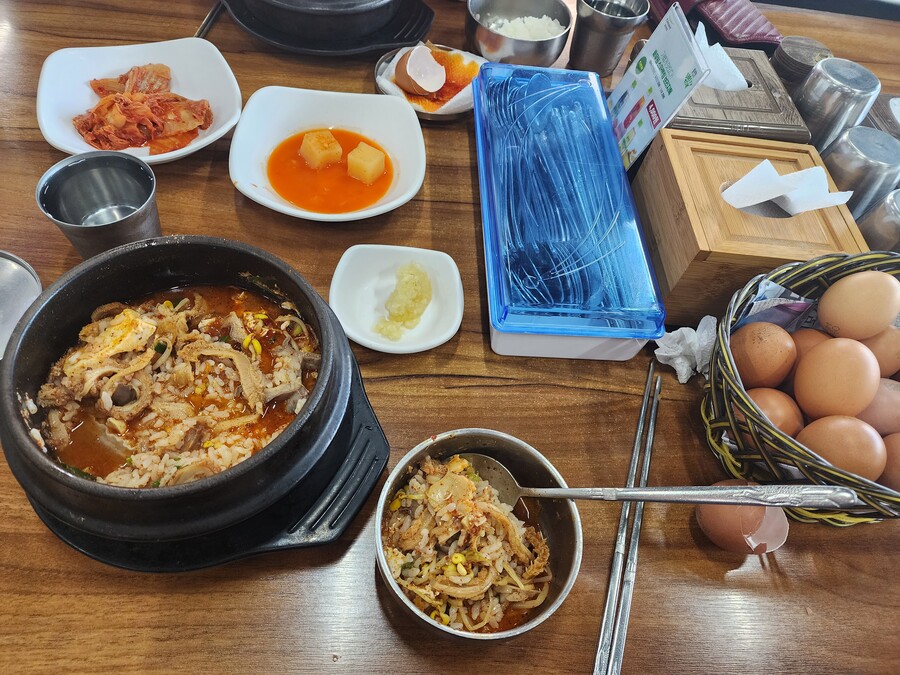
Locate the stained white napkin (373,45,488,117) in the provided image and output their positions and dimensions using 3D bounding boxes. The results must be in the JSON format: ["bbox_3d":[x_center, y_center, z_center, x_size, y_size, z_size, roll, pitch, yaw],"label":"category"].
[{"bbox_3d":[-0.015,-0.252,0.574,0.112,0.030,0.100,3,57,-7],"label":"stained white napkin"}]

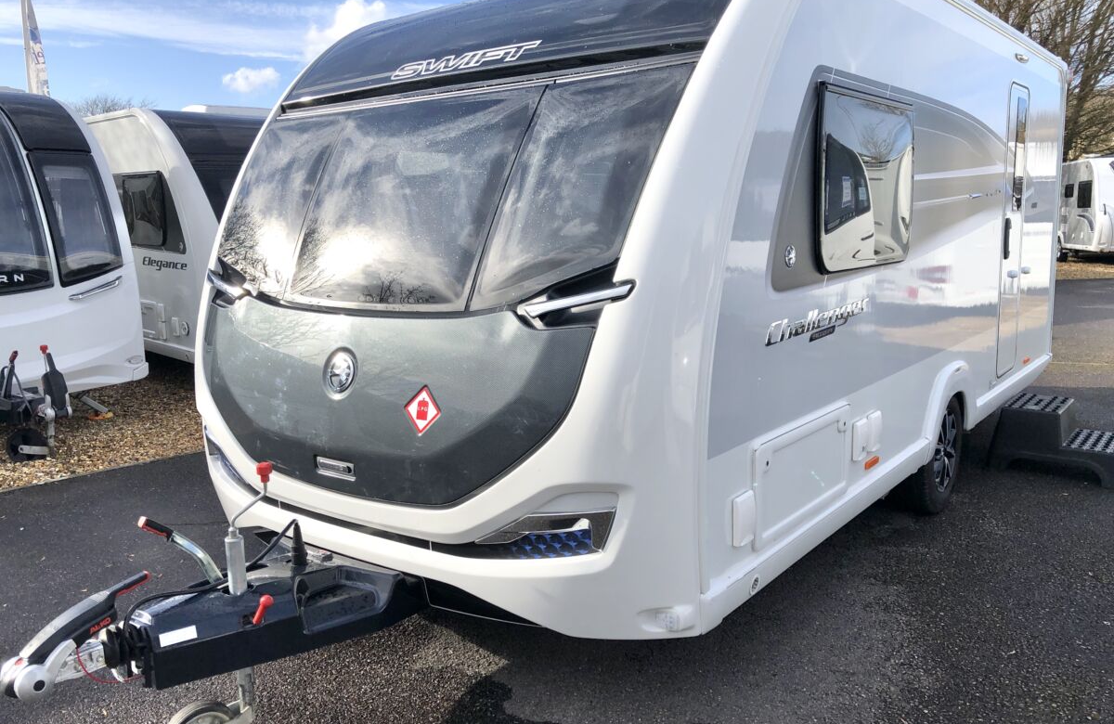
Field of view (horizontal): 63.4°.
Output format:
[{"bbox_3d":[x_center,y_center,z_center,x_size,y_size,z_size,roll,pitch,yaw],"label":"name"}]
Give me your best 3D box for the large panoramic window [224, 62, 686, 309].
[{"bbox_3d":[-0.507,-0.564,3.069,2.013,0.844,0.199,5,-9,37],"label":"large panoramic window"}]

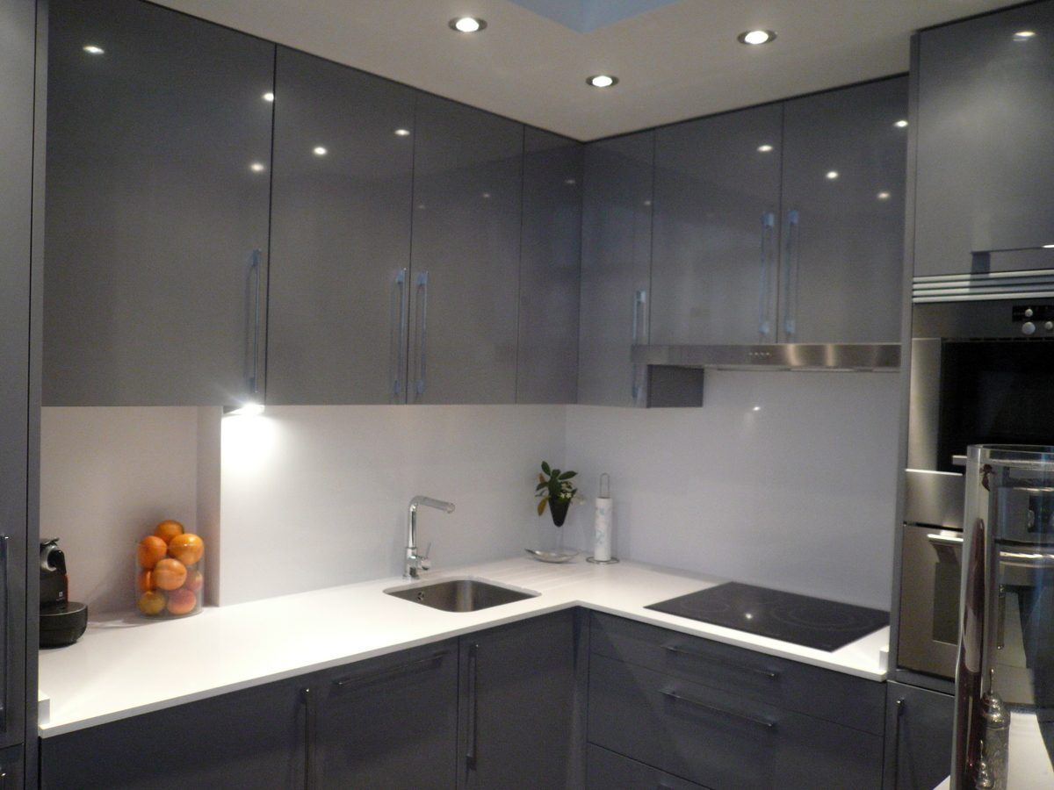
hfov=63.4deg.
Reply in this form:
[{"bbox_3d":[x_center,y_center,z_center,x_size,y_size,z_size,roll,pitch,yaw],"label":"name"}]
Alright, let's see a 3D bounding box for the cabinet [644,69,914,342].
[{"bbox_3d":[0.858,-0.509,2.664,0.870,0.713,0.365,2,1,41],"label":"cabinet"}]

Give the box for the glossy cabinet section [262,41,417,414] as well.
[{"bbox_3d":[-0.613,-0.436,2.436,0.339,0.910,0.448,2,1,45],"label":"glossy cabinet section"}]

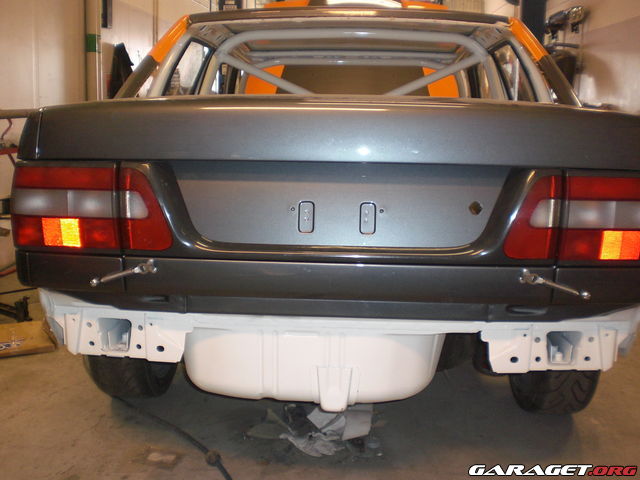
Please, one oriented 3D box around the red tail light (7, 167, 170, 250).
[{"bbox_3d":[-0.567,-0.089,1.659,0.433,0.201,0.150,2,9,2],"label":"red tail light"}]

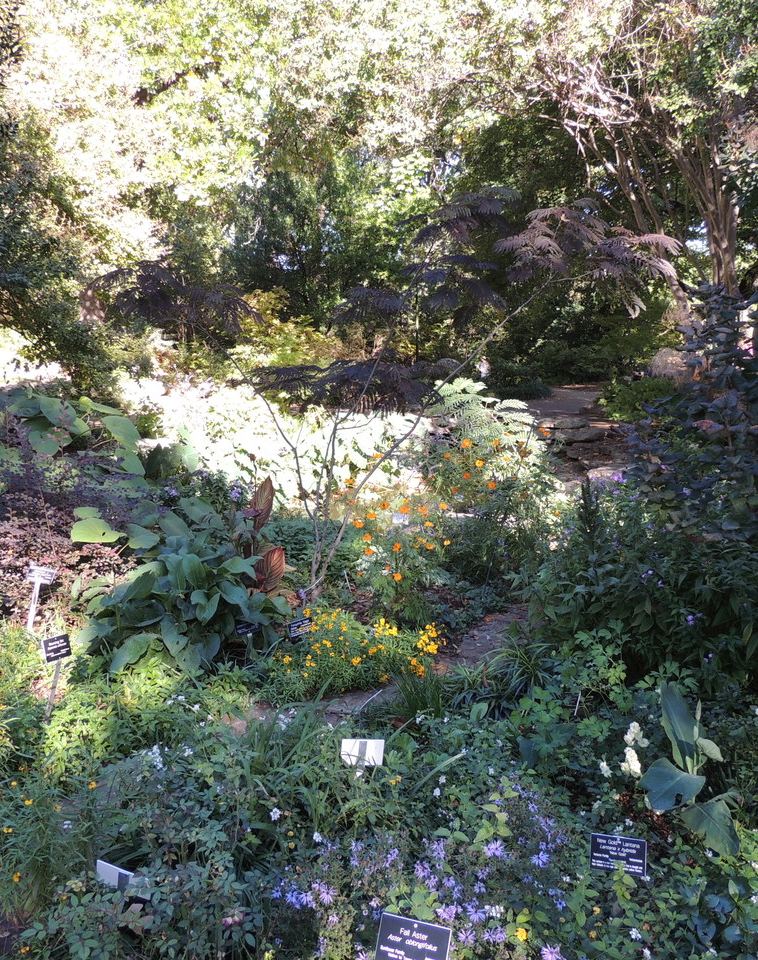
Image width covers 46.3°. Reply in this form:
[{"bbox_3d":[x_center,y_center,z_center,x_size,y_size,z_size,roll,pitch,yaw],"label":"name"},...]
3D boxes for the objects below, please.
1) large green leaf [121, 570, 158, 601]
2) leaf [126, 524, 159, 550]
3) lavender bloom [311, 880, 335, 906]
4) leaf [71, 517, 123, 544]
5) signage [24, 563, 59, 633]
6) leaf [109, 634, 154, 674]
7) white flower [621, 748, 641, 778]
[{"bbox_3d":[-1.131,0.498,4.200,0.148,0.097,0.150,-2,9,-10],"label":"large green leaf"},{"bbox_3d":[-1.237,0.300,4.650,0.157,0.102,0.140,-2,9,-10],"label":"leaf"},{"bbox_3d":[-0.109,0.815,1.750,0.045,0.029,0.040,0,9,0],"label":"lavender bloom"},{"bbox_3d":[-1.503,0.269,4.750,0.237,0.101,0.200,-2,9,-10],"label":"leaf"},{"bbox_3d":[-1.634,0.576,4.300,0.135,0.347,0.050,1,9,5],"label":"signage"},{"bbox_3d":[-1.113,0.780,4.000,0.171,0.129,0.160,-2,9,-10],"label":"leaf"},{"bbox_3d":[0.768,0.862,2.700,0.051,0.066,0.055,2,9,10],"label":"white flower"}]

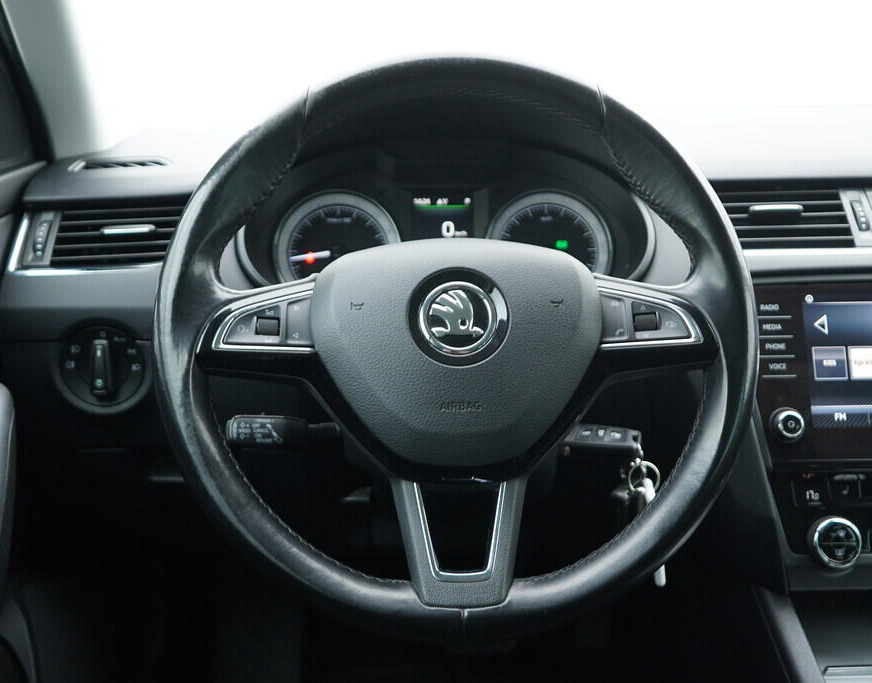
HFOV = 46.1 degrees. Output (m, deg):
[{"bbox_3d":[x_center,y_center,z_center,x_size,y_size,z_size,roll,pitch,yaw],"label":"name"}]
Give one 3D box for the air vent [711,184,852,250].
[{"bbox_3d":[0.273,-0.100,0.815,0.114,0.047,0.035,-1,-6,0],"label":"air vent"}]

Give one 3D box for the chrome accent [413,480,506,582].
[{"bbox_3d":[0.014,0.112,0.602,0.054,0.060,0.014,-1,-17,0],"label":"chrome accent"}]

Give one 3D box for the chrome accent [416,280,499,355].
[{"bbox_3d":[0.013,-0.014,0.620,0.047,0.047,0.009,-1,-15,0],"label":"chrome accent"}]

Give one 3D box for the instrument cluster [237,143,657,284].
[{"bbox_3d":[0.008,-0.095,0.820,0.330,0.125,0.100,-1,-5,0],"label":"instrument cluster"}]

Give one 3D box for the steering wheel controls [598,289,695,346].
[{"bbox_3d":[0.130,-0.015,0.630,0.056,0.034,0.015,-1,-15,0],"label":"steering wheel controls"}]

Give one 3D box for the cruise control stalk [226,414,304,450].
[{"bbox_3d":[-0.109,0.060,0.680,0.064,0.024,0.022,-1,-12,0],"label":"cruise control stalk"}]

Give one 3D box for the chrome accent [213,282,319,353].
[{"bbox_3d":[-0.106,-0.015,0.630,0.062,0.042,0.014,-1,-15,0],"label":"chrome accent"}]

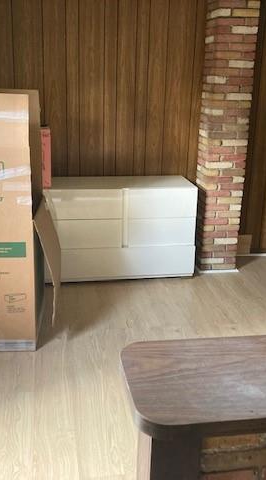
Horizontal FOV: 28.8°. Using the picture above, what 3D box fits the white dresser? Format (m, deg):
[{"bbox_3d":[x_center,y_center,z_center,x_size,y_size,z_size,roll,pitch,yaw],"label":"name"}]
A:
[{"bbox_3d":[-0.137,-0.113,4.224,1.190,0.725,0.490,-1,17,-9],"label":"white dresser"}]

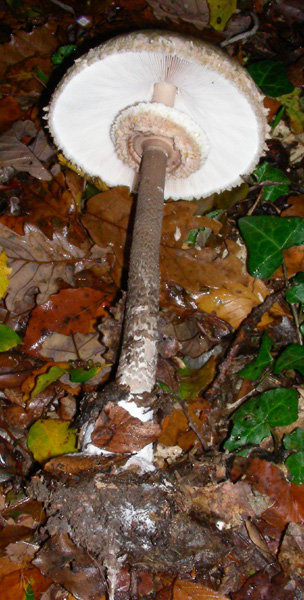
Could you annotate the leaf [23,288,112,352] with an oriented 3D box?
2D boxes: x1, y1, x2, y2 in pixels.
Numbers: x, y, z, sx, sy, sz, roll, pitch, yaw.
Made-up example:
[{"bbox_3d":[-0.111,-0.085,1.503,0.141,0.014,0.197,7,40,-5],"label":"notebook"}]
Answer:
[{"bbox_3d":[-0.056,0.013,0.577,0.070,0.014,0.048,-32,53,-28],"label":"leaf"}]

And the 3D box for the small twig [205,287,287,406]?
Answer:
[{"bbox_3d":[0.062,0.026,0.558,0.014,0.016,0.115,23,49,21],"label":"small twig"}]

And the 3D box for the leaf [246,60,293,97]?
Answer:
[{"bbox_3d":[0.097,-0.191,0.760,0.040,0.018,0.048,-11,51,-9],"label":"leaf"}]

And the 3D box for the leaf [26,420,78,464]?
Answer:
[{"bbox_3d":[-0.062,0.088,0.546,0.031,0.009,0.029,1,55,1],"label":"leaf"}]

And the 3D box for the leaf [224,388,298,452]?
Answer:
[{"bbox_3d":[0.074,0.079,0.591,0.072,0.013,0.032,-25,50,-23],"label":"leaf"}]

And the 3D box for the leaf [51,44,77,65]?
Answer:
[{"bbox_3d":[-0.074,-0.212,0.756,0.026,0.006,0.021,-25,59,-17],"label":"leaf"}]

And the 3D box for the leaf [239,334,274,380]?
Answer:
[{"bbox_3d":[0.064,0.037,0.546,0.036,0.014,0.028,-23,49,-21],"label":"leaf"}]

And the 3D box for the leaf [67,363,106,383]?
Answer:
[{"bbox_3d":[-0.042,0.048,0.574,0.026,0.006,0.012,-14,56,-10],"label":"leaf"}]

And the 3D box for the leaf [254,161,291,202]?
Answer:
[{"bbox_3d":[0.091,-0.091,0.674,0.030,0.014,0.042,-12,46,-12],"label":"leaf"}]

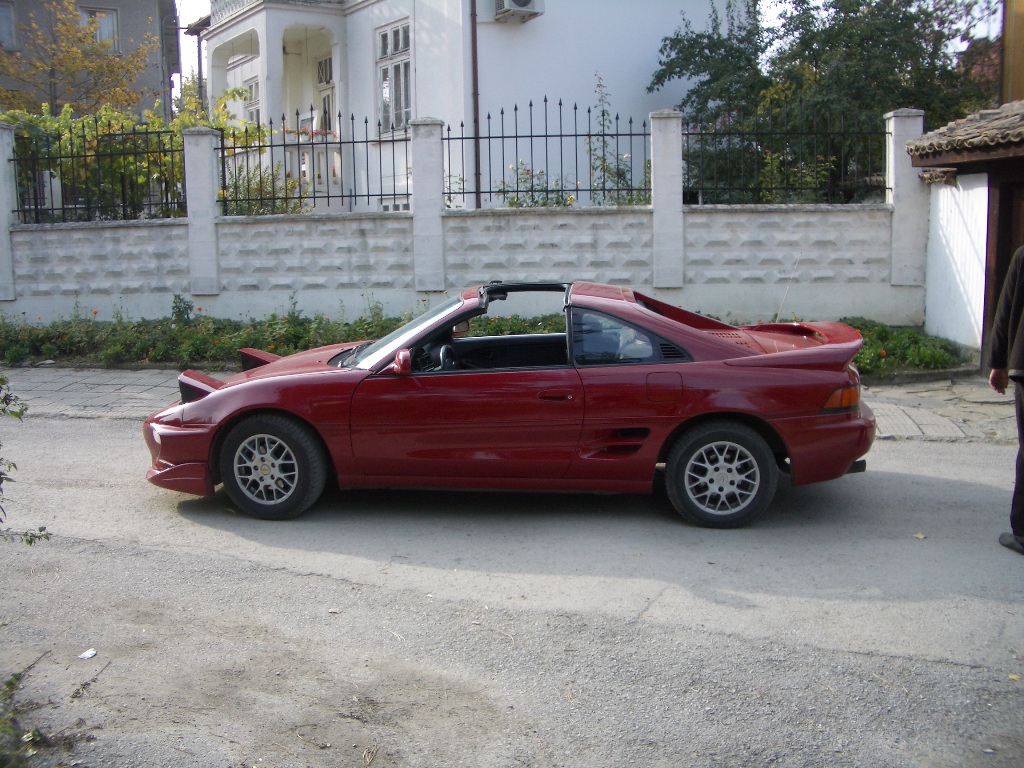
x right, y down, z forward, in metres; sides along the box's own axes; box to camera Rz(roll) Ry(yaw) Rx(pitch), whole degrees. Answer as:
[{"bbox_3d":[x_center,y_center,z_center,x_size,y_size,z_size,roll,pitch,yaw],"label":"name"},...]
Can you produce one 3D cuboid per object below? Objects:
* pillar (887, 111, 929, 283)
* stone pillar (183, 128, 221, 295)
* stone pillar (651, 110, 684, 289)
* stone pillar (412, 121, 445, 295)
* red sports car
[{"bbox_3d":[4.434,-2.095,11.666,0.360,1.948,0.360,0,10,3],"label":"pillar"},{"bbox_3d":[-3.692,-2.082,12.512,0.360,1.982,0.360,0,10,7],"label":"stone pillar"},{"bbox_3d":[1.764,-2.078,11.665,0.360,1.959,0.360,0,10,4],"label":"stone pillar"},{"bbox_3d":[-0.931,-2.073,11.964,0.360,1.967,0.360,0,10,6],"label":"stone pillar"},{"bbox_3d":[-0.074,0.017,6.123,4.200,1.240,1.750,0,10,7],"label":"red sports car"}]

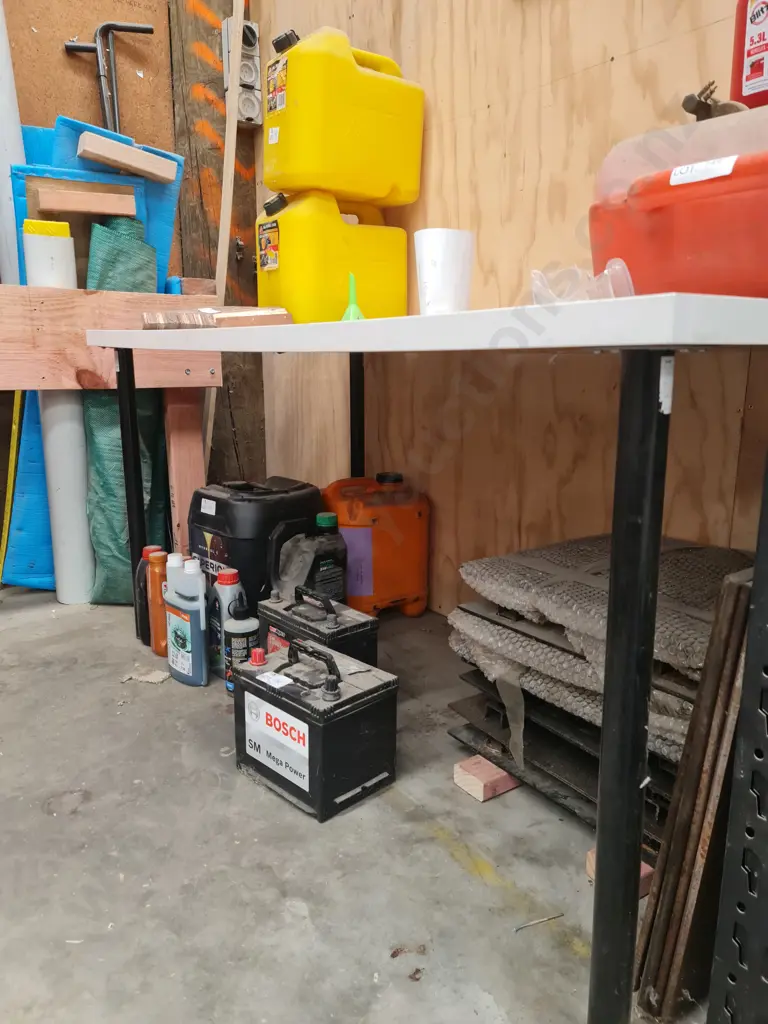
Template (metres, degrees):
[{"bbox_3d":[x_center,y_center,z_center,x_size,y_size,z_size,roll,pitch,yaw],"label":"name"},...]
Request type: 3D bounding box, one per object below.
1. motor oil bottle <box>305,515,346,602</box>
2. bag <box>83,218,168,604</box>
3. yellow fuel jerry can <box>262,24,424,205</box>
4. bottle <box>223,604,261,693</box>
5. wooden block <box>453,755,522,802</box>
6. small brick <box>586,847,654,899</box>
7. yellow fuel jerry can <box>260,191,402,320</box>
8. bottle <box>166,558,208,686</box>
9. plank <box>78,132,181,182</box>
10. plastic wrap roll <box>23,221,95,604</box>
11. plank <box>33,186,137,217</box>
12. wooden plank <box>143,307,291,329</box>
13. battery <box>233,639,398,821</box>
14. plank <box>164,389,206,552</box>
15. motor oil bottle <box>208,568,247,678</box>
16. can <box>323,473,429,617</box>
[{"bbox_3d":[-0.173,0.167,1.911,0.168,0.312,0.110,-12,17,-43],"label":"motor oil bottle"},{"bbox_3d":[-0.735,-0.263,2.094,0.190,1.050,0.150,-5,17,-35],"label":"bag"},{"bbox_3d":[-0.097,-0.934,1.808,0.295,0.330,0.260,-6,14,-35],"label":"yellow fuel jerry can"},{"bbox_3d":[-0.302,0.287,1.558,0.074,0.193,0.074,0,13,0],"label":"bottle"},{"bbox_3d":[0.185,0.436,1.239,0.110,0.035,0.071,-8,15,-30],"label":"wooden block"},{"bbox_3d":[0.347,0.484,1.020,0.110,0.035,0.072,-7,14,-29],"label":"small brick"},{"bbox_3d":[-0.133,-0.629,1.897,0.295,0.330,0.260,-9,16,-35],"label":"yellow fuel jerry can"},{"bbox_3d":[-0.439,0.240,1.633,0.101,0.273,0.060,12,17,42],"label":"bottle"},{"bbox_3d":[-0.718,-0.993,2.080,0.254,0.049,0.060,3,8,-36],"label":"plank"},{"bbox_3d":[-0.885,-0.252,2.058,0.120,1.035,0.120,-4,14,-23],"label":"plastic wrap roll"},{"bbox_3d":[-0.787,-0.819,1.968,0.233,0.049,0.060,-7,14,-25],"label":"plank"},{"bbox_3d":[-0.337,-0.373,1.431,0.142,0.036,0.387,-9,15,-34],"label":"wooden plank"},{"bbox_3d":[-0.118,0.342,1.262,0.227,0.232,0.170,12,17,43],"label":"battery"},{"bbox_3d":[-0.591,-0.107,2.199,0.094,0.700,0.045,-9,15,-34],"label":"plank"},{"bbox_3d":[-0.347,0.254,1.671,0.058,0.245,0.090,-11,17,-41],"label":"motor oil bottle"},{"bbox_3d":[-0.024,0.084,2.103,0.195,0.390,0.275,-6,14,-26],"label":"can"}]

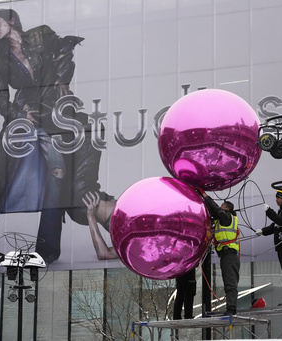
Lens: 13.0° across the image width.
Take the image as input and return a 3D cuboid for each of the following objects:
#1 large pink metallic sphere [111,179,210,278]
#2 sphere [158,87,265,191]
[{"bbox_3d":[0.291,0.856,18.250,1.509,1.509,1.509,0,-12,0],"label":"large pink metallic sphere"},{"bbox_3d":[1.026,-0.462,18.450,1.526,1.526,1.526,0,-12,0],"label":"sphere"}]

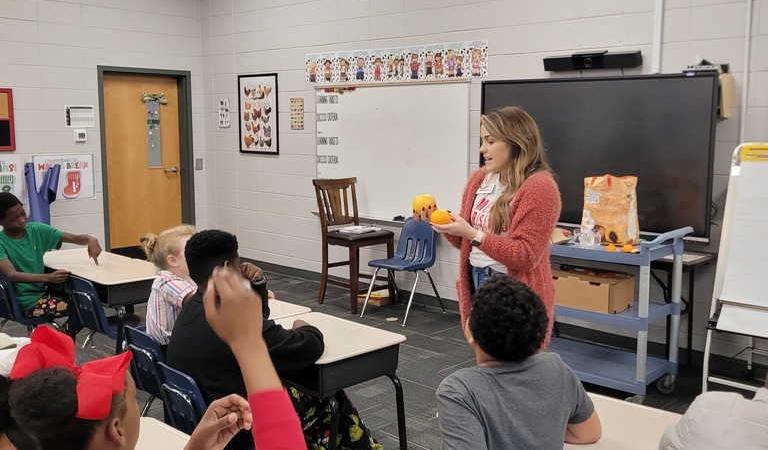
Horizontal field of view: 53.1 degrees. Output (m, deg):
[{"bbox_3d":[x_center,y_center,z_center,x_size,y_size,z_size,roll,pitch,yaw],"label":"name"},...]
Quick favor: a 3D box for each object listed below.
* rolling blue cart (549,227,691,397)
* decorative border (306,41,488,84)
[{"bbox_3d":[1.159,0.463,4.461,1.020,0.960,0.540,7,9,40],"label":"rolling blue cart"},{"bbox_3d":[0.026,-1.361,6.512,2.110,0.270,0.010,7,10,43],"label":"decorative border"}]

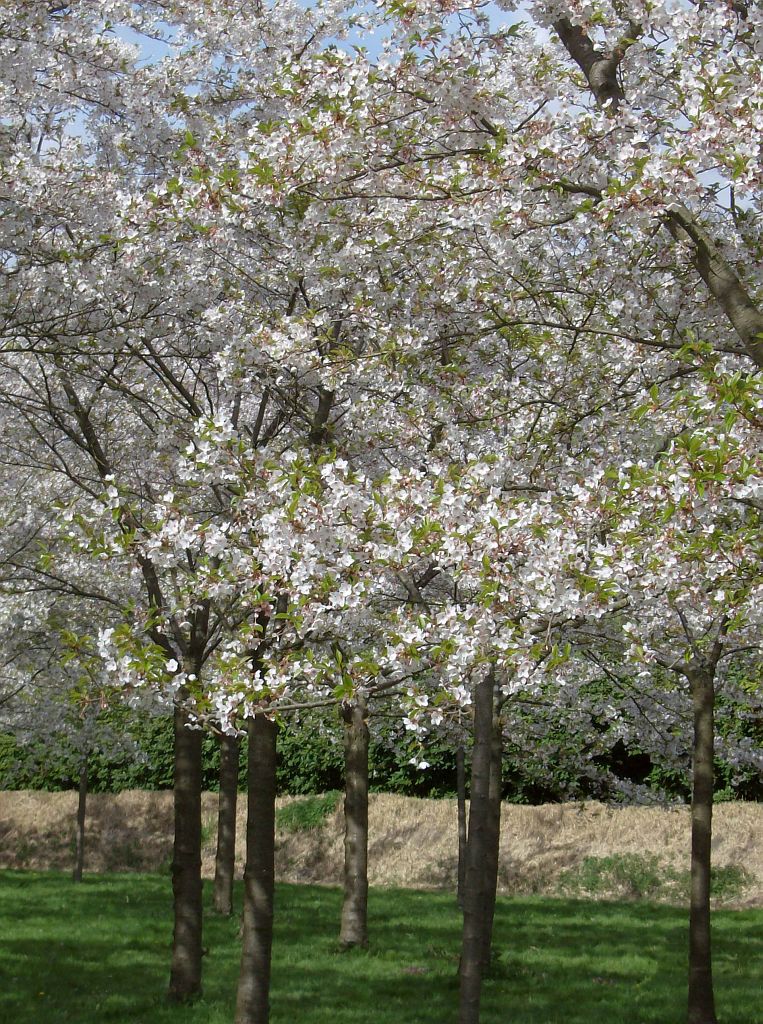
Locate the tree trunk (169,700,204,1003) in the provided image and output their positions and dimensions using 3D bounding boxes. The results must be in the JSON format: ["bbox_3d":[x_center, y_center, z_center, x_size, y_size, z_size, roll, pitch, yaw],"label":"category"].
[{"bbox_3d":[-1.229,2.132,20.455,0.198,1.963,0.198,1,-4,0],"label":"tree trunk"}]

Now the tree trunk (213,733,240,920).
[{"bbox_3d":[-1.517,3.002,31.206,0.200,1.827,0.200,1,-4,0],"label":"tree trunk"}]

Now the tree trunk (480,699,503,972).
[{"bbox_3d":[0.755,2.369,23.795,0.193,2.061,0.193,1,-4,0],"label":"tree trunk"}]

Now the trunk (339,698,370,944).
[{"bbox_3d":[-0.205,2.535,26.454,0.223,2.094,0.223,1,-4,0],"label":"trunk"}]

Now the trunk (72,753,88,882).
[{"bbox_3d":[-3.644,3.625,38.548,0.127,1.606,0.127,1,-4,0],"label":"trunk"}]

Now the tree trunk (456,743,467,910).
[{"bbox_3d":[0.855,3.223,33.282,0.094,1.782,0.094,1,-4,0],"label":"tree trunk"}]

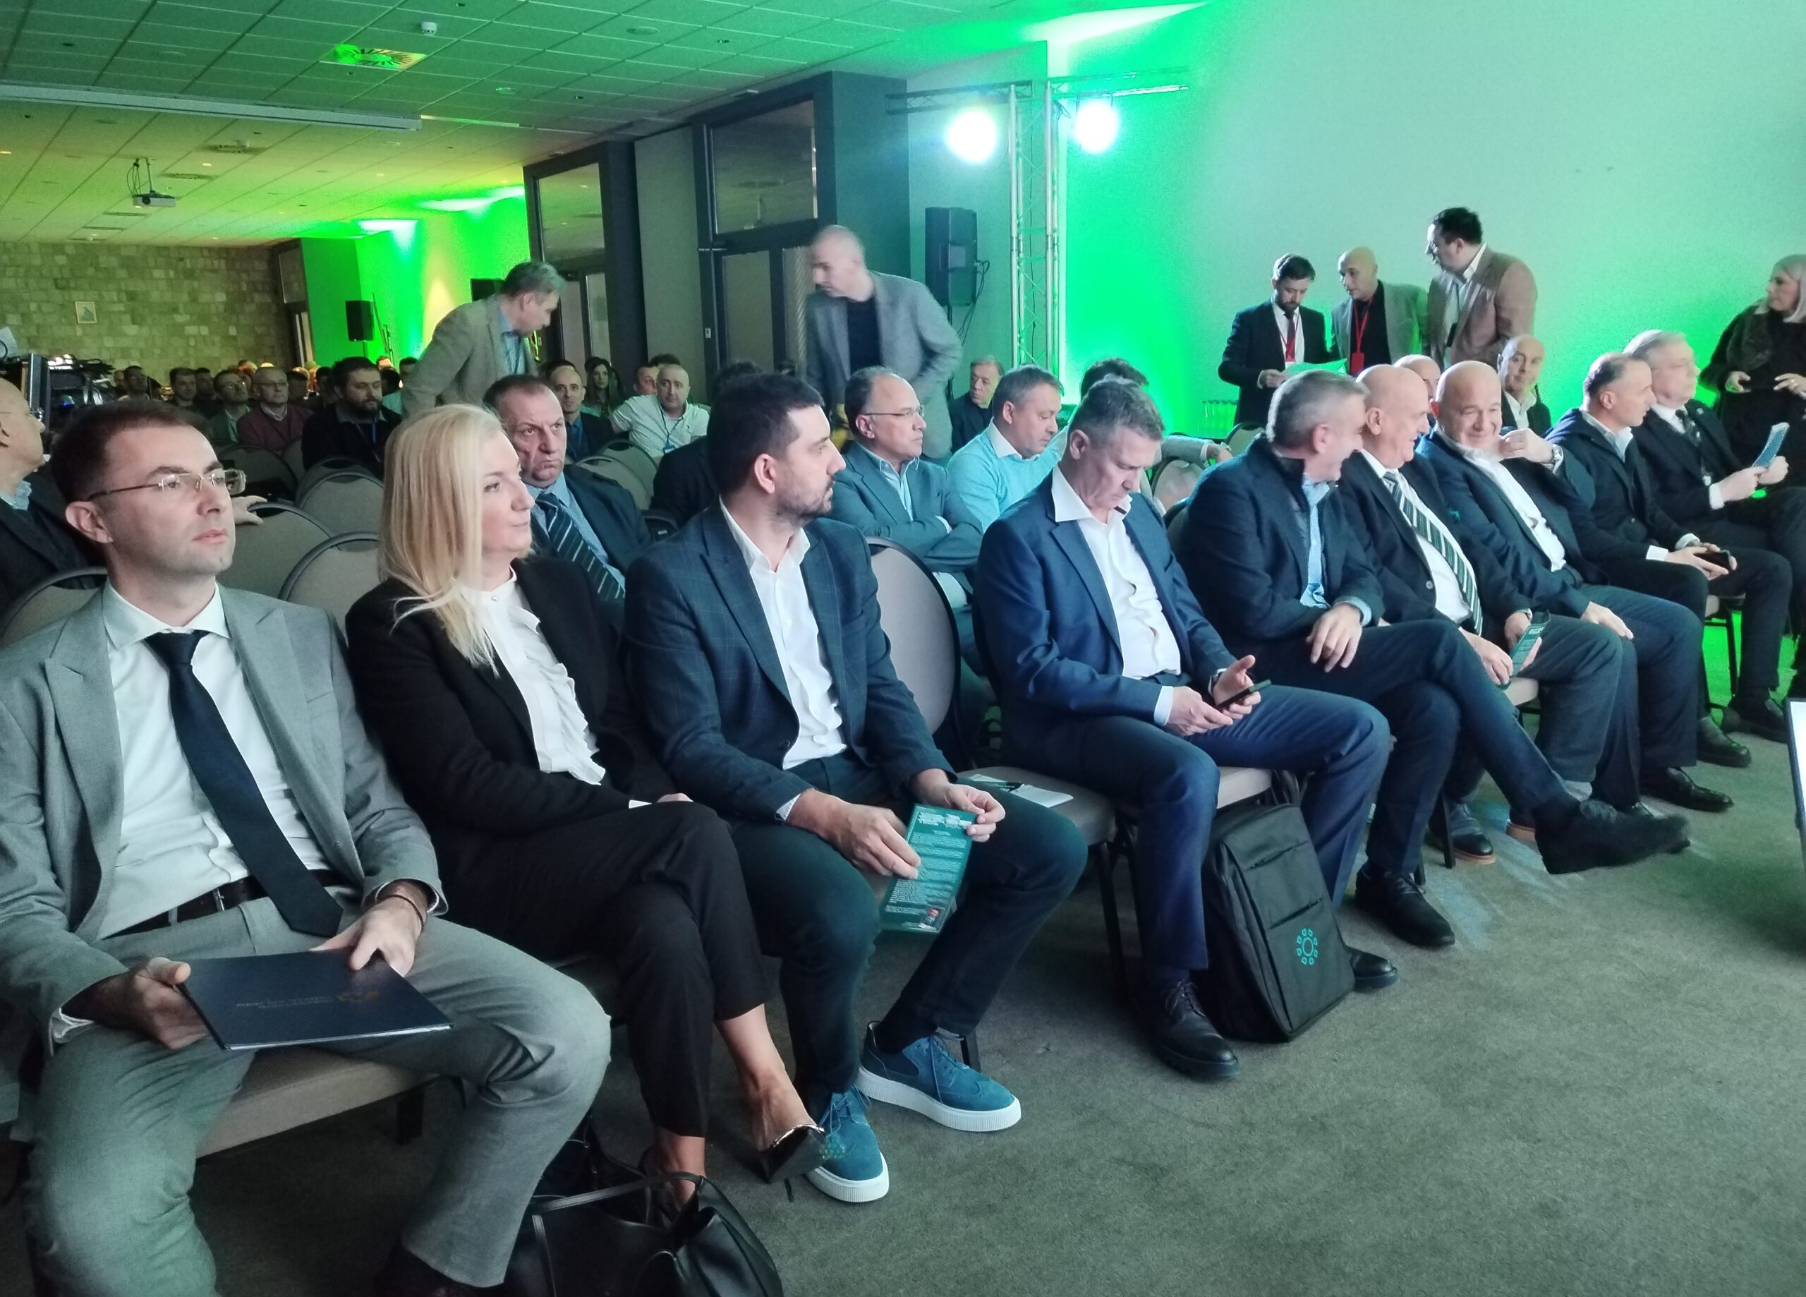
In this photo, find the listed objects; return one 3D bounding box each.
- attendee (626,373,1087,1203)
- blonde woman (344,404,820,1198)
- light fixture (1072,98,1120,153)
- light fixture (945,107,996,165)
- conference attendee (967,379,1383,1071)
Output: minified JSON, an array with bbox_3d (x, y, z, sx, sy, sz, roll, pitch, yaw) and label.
[{"bbox_3d":[-0.076,0.187,2.427,0.600,1.330,0.770,-11,15,-39],"label":"attendee"},{"bbox_3d":[-0.480,0.267,2.178,0.800,1.295,0.500,9,16,40],"label":"blonde woman"},{"bbox_3d":[1.207,-3.276,8.500,0.300,0.320,0.260,2,12,18],"label":"light fixture"},{"bbox_3d":[0.441,-3.308,8.750,0.300,0.320,0.260,2,12,14],"label":"light fixture"},{"bbox_3d":[0.616,0.075,2.960,0.600,1.295,0.780,-12,16,-41],"label":"conference attendee"}]

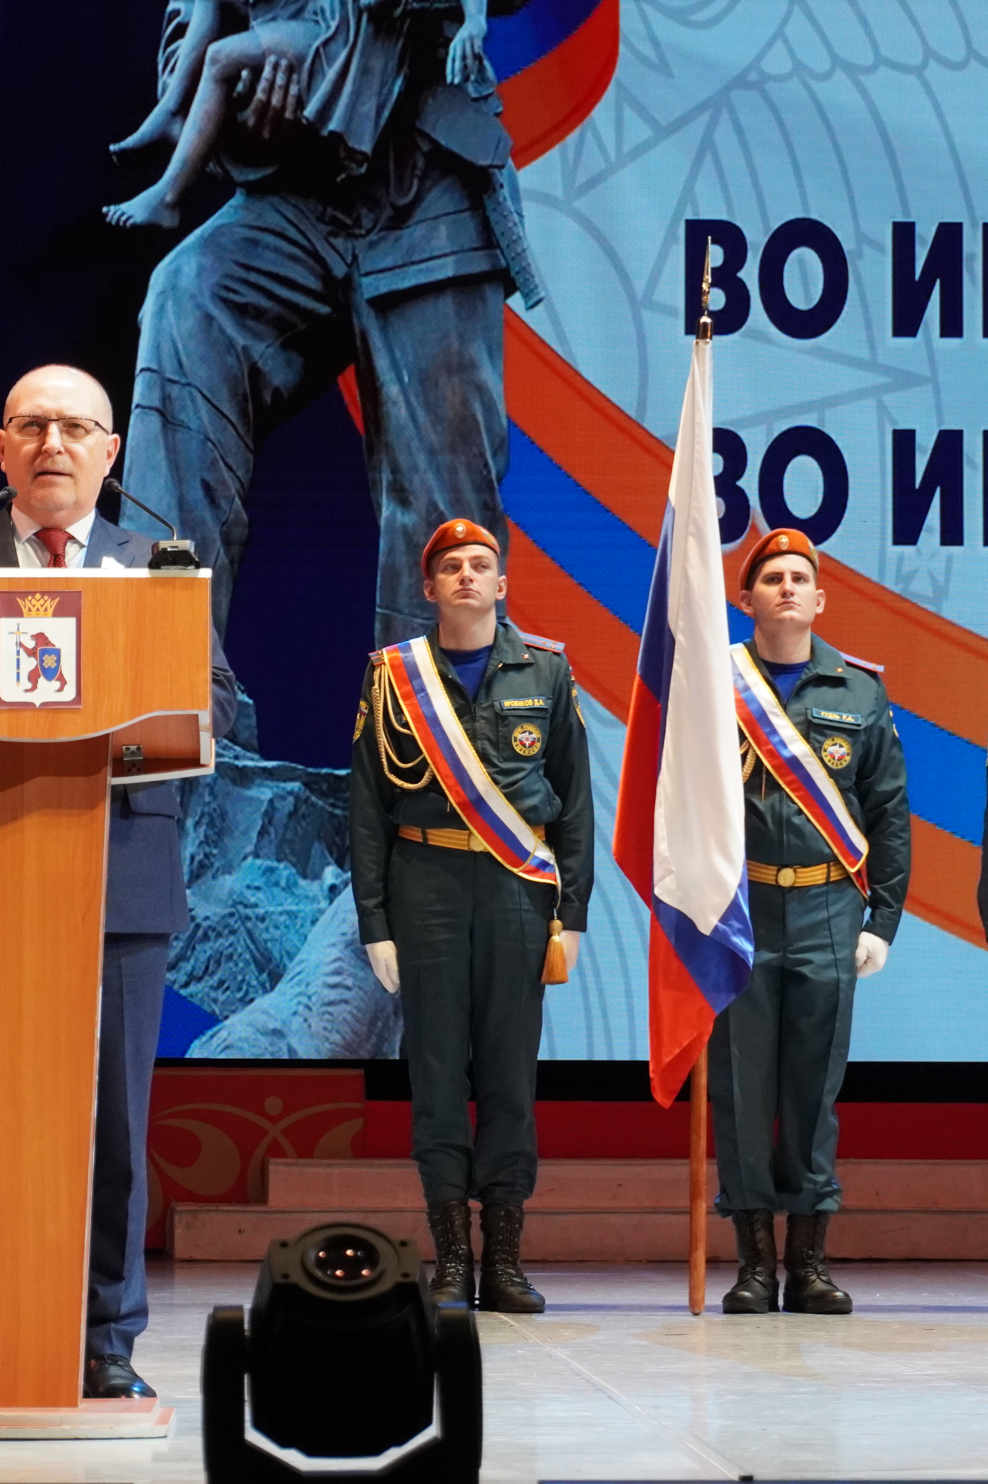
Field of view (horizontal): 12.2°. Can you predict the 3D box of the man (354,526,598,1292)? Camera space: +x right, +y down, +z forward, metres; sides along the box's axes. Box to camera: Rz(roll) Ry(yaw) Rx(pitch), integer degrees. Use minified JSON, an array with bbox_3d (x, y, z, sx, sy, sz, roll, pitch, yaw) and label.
[{"bbox_3d":[-0.051,0.400,10.954,0.584,1.863,0.340,0,-4,-3],"label":"man"}]

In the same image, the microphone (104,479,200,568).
[{"bbox_3d":[-0.523,-0.329,7.085,0.151,0.151,0.220,2,-4,-17],"label":"microphone"}]

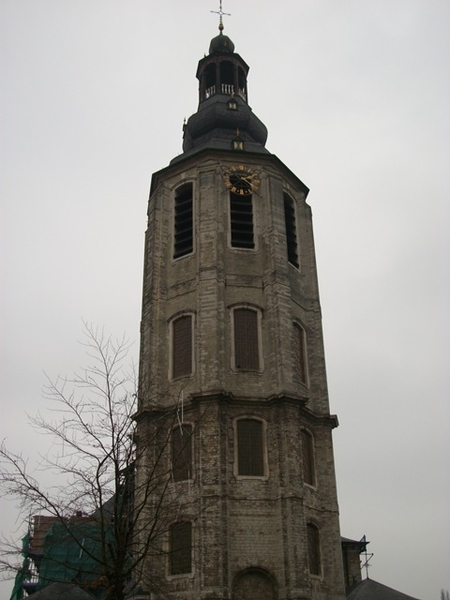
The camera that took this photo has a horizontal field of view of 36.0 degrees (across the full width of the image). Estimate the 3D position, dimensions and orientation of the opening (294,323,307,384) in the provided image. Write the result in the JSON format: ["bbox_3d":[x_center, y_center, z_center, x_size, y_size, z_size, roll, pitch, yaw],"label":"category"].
[{"bbox_3d":[3.873,2.786,36.582,0.300,3.383,1.198,-19,-33,30],"label":"opening"}]

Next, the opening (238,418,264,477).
[{"bbox_3d":[1.207,6.905,32.399,1.245,2.686,0.300,4,-29,-9],"label":"opening"}]

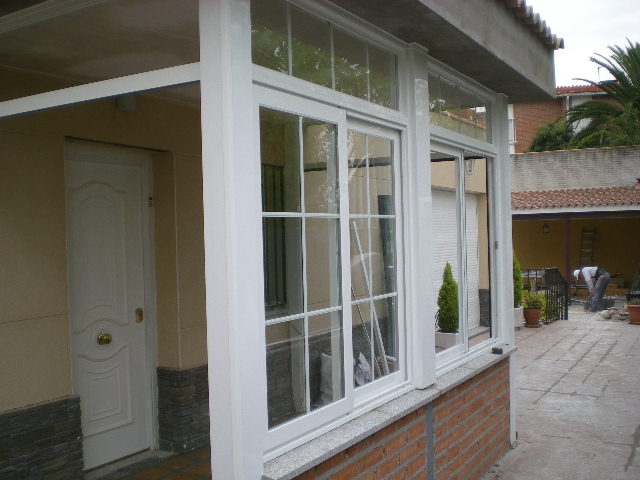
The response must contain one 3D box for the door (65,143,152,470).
[{"bbox_3d":[-1.474,0.456,4.685,0.070,2.100,0.880,-1,0,31],"label":"door"}]

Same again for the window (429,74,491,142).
[{"bbox_3d":[0.880,-0.820,4.472,0.030,0.300,1.240,-1,0,31],"label":"window"}]

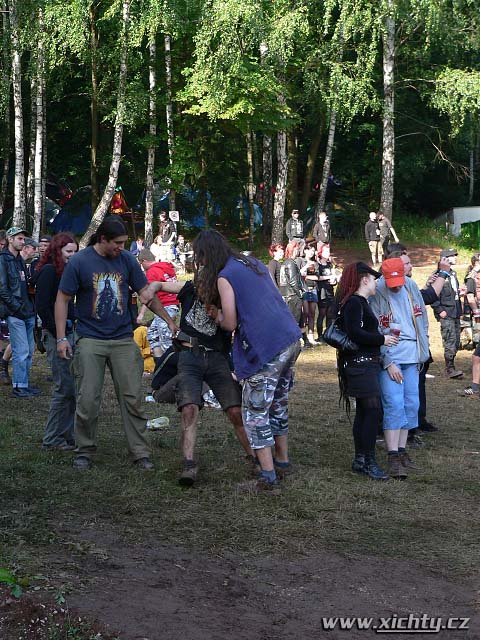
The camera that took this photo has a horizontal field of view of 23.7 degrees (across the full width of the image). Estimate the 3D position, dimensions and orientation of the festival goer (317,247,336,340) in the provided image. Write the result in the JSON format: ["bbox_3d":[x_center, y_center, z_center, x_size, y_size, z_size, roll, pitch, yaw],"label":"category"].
[{"bbox_3d":[1.434,-0.448,19.000,0.480,1.608,0.420,-2,4,-34],"label":"festival goer"}]

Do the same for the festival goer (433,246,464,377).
[{"bbox_3d":[2.819,-0.083,15.500,0.480,1.770,0.550,2,3,41],"label":"festival goer"}]

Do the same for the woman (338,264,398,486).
[{"bbox_3d":[0.964,0.373,8.600,0.500,1.610,0.470,1,3,21],"label":"woman"}]

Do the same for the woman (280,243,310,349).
[{"bbox_3d":[0.884,-0.430,18.600,0.420,1.720,0.500,-2,4,-37],"label":"woman"}]

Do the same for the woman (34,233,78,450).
[{"bbox_3d":[-1.370,0.162,8.800,0.470,1.670,0.500,1,3,30],"label":"woman"}]

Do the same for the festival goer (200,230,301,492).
[{"bbox_3d":[0.077,0.269,7.700,0.600,1.740,0.520,1,3,25],"label":"festival goer"}]

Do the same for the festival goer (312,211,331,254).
[{"bbox_3d":[2.453,-2.400,34.500,0.540,1.761,0.380,-1,3,-20],"label":"festival goer"}]

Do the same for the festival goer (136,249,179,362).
[{"bbox_3d":[-1.020,-0.042,14.000,0.500,1.640,0.550,2,3,37],"label":"festival goer"}]

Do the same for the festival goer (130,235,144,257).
[{"bbox_3d":[-2.951,-1.897,34.000,0.750,1.220,0.550,1,3,24],"label":"festival goer"}]

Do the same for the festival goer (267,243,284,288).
[{"bbox_3d":[0.654,-0.506,20.000,0.360,1.660,0.470,2,4,45],"label":"festival goer"}]

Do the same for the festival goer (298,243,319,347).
[{"bbox_3d":[1.103,-0.406,18.600,0.470,1.639,0.400,-1,3,-12],"label":"festival goer"}]

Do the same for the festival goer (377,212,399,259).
[{"bbox_3d":[4.568,-2.481,35.500,0.680,1.760,0.420,1,3,21],"label":"festival goer"}]

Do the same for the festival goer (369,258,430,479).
[{"bbox_3d":[1.232,0.365,8.800,0.550,1.689,0.420,0,3,-5],"label":"festival goer"}]

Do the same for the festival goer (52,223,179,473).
[{"bbox_3d":[-0.867,0.157,8.050,0.850,1.770,0.420,-1,3,-12],"label":"festival goer"}]

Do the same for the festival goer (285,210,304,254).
[{"bbox_3d":[1.563,-2.210,32.000,0.560,1.780,0.380,-1,3,-20],"label":"festival goer"}]

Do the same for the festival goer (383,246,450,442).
[{"bbox_3d":[1.601,0.195,10.400,0.620,1.760,0.550,-1,3,-12],"label":"festival goer"}]

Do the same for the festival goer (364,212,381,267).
[{"bbox_3d":[4.277,-2.606,37.000,0.520,1.759,0.380,-2,4,-37],"label":"festival goer"}]

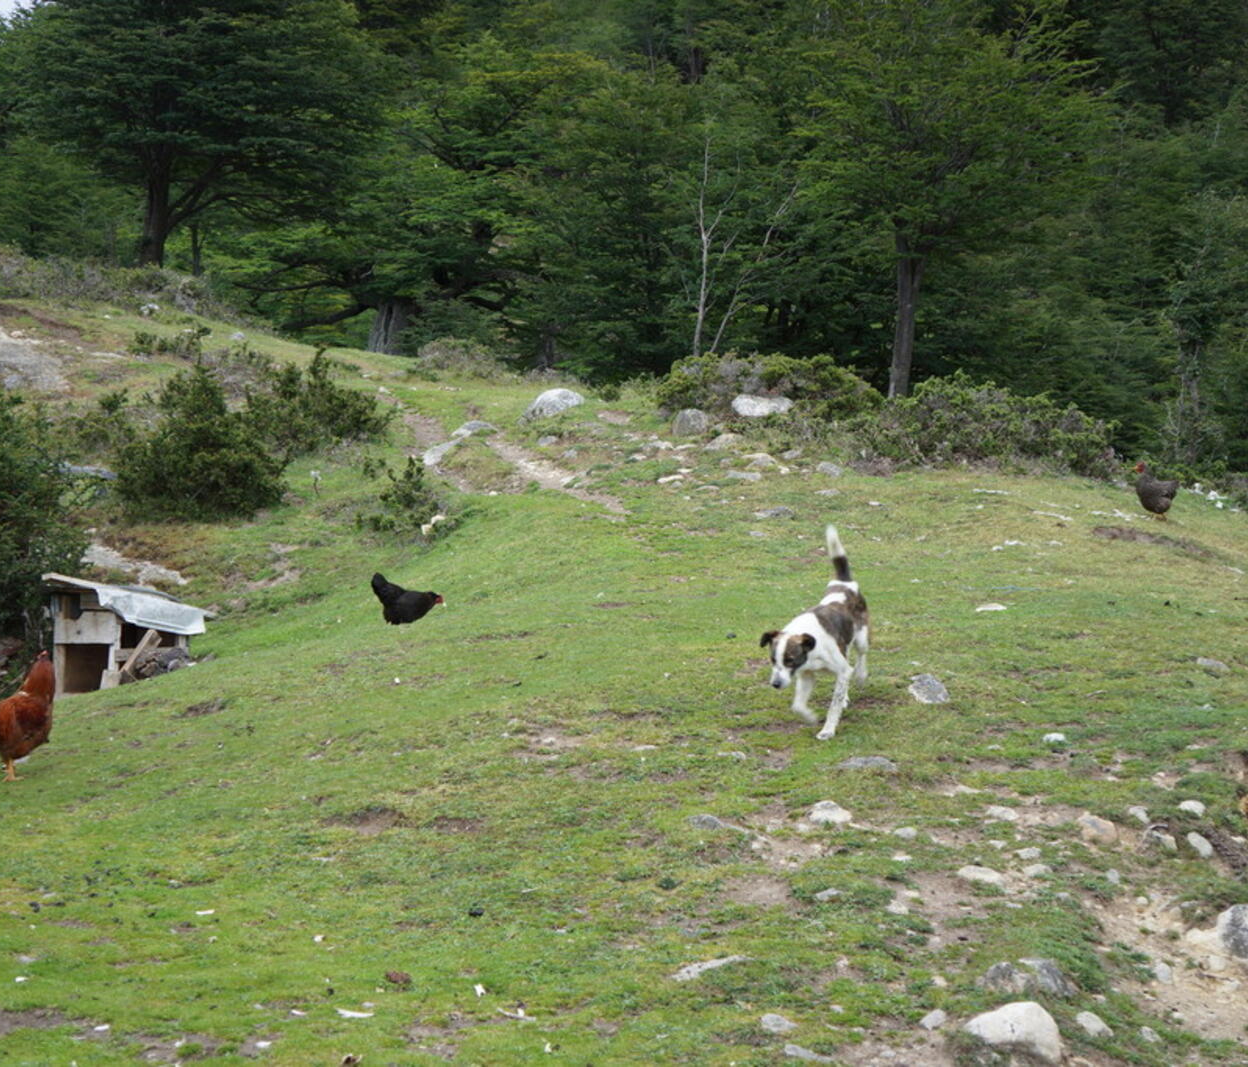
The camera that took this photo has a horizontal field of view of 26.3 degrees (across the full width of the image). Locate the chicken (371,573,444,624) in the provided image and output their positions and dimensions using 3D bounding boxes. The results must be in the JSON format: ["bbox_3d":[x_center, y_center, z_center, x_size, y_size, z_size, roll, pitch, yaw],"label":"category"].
[{"bbox_3d":[-1.200,0.367,14.800,0.420,0.310,0.200,1,3,12],"label":"chicken"}]

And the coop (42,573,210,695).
[{"bbox_3d":[-2.690,0.543,14.400,0.560,0.640,0.780,2,4,27],"label":"coop"}]

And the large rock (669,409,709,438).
[{"bbox_3d":[0.554,-0.933,22.500,0.330,0.220,0.280,0,4,1],"label":"large rock"}]

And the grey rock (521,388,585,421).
[{"bbox_3d":[-0.655,-1.188,24.500,0.580,0.280,0.420,0,4,-2],"label":"grey rock"}]

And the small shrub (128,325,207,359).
[{"bbox_3d":[-5.802,-2.437,34.000,0.974,0.409,0.800,0,2,0],"label":"small shrub"}]

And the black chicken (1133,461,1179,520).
[{"bbox_3d":[3.703,-0.295,18.500,0.350,0.420,0.200,-1,3,-18],"label":"black chicken"}]

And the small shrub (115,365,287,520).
[{"bbox_3d":[-3.332,-0.713,21.000,1.318,1.159,1.250,0,2,0],"label":"small shrub"}]

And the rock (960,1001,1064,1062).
[{"bbox_3d":[0.876,1.123,6.000,0.220,0.115,0.180,1,4,8],"label":"rock"}]

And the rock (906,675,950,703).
[{"bbox_3d":[1.233,0.630,10.800,0.170,0.100,0.140,0,4,7],"label":"rock"}]

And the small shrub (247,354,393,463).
[{"bbox_3d":[-2.860,-1.194,25.000,1.330,0.968,1.200,0,2,0],"label":"small shrub"}]

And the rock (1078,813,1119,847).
[{"bbox_3d":[1.443,0.899,8.100,0.125,0.085,0.100,1,4,10],"label":"rock"}]

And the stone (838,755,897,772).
[{"bbox_3d":[0.859,0.810,9.400,0.200,0.050,0.160,0,4,5],"label":"stone"}]

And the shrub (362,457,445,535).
[{"bbox_3d":[-1.526,-0.260,18.500,0.580,0.530,0.520,0,4,-5],"label":"shrub"}]

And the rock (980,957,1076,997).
[{"bbox_3d":[1.139,1.249,7.500,0.263,0.107,0.200,0,2,0],"label":"rock"}]

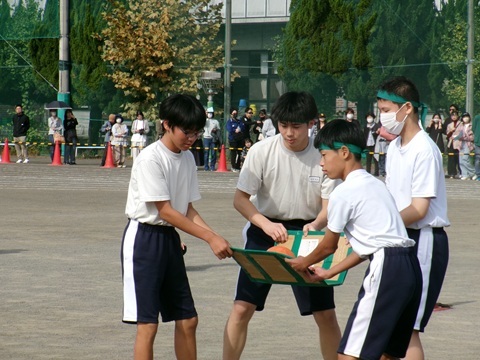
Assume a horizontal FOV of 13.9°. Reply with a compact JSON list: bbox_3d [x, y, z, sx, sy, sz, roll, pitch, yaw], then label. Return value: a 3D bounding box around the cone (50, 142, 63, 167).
[{"bbox_3d":[-5.090,-0.746,54.800,0.390,0.700,0.390,1,2,0],"label":"cone"}]

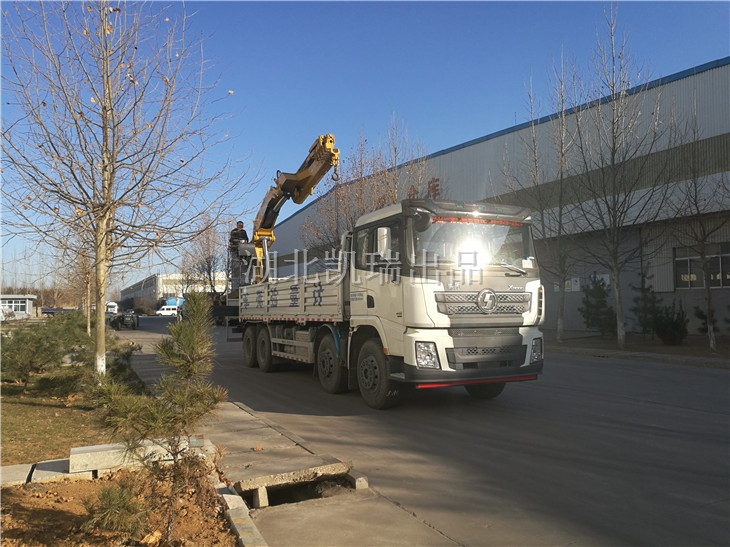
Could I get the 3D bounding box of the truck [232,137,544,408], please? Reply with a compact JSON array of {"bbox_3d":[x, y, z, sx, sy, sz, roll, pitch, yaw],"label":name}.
[{"bbox_3d":[-0.746,-0.336,13.586,2.550,5.500,11.650,1,-4,-26],"label":"truck"}]

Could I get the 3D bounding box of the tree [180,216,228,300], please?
[{"bbox_3d":[-20.200,-0.448,73.179,6.000,13.300,6.000,0,-4,0],"label":"tree"}]

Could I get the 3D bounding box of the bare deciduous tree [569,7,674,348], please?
[{"bbox_3d":[9.150,-3.478,20.464,3.800,12.300,3.800,0,-4,0],"label":"bare deciduous tree"}]

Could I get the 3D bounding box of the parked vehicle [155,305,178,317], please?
[{"bbox_3d":[-40.700,8.070,117.725,5.100,2.100,1.900,1,-4,-21],"label":"parked vehicle"}]

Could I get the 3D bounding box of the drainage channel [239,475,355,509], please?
[{"bbox_3d":[-0.560,1.884,4.839,1.050,0.280,0.600,2,-4,-26],"label":"drainage channel"}]

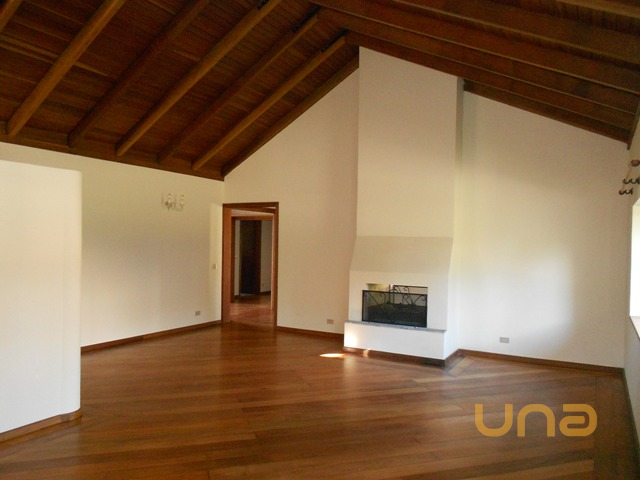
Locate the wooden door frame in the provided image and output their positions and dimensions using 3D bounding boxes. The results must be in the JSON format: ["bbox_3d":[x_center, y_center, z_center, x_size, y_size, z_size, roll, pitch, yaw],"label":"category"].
[{"bbox_3d":[-1.198,0.447,8.391,1.200,2.175,0.160,1,0,29],"label":"wooden door frame"}]

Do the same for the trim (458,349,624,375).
[{"bbox_3d":[2.740,1.546,6.132,1.940,0.090,0.025,1,0,29],"label":"trim"}]

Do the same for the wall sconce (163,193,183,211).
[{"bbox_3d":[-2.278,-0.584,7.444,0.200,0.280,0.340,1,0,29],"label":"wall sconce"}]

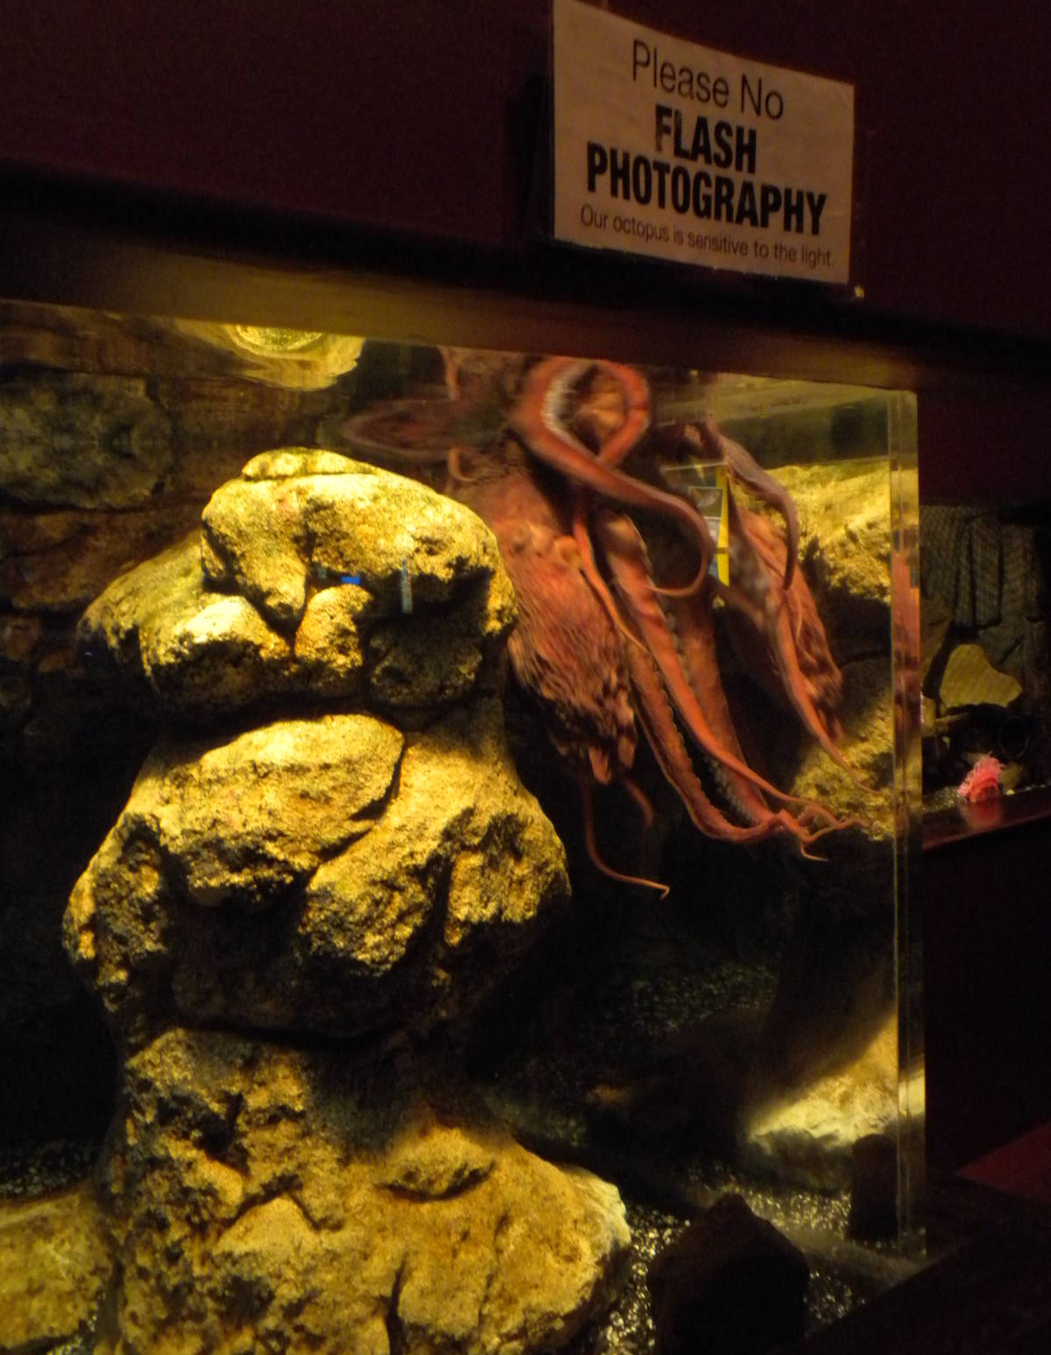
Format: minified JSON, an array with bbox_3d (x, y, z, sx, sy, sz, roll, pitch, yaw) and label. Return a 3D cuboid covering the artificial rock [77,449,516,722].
[{"bbox_3d":[-0.256,-0.103,1.680,0.460,0.295,0.400,-2,4,-9],"label":"artificial rock"}]

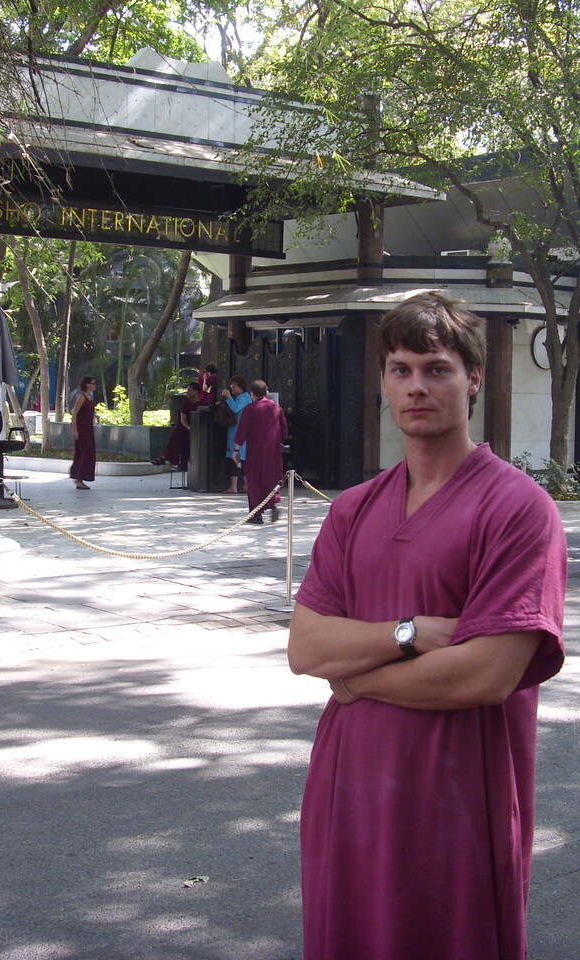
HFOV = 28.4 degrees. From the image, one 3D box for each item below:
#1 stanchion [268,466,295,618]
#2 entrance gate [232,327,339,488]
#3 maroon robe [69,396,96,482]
[{"bbox_3d":[0.002,0.416,8.210,0.340,0.990,0.340,1,5,0],"label":"stanchion"},{"bbox_3d":[-0.071,-1.158,18.230,2.150,2.460,0.160,5,6,38],"label":"entrance gate"},{"bbox_3d":[-3.071,-0.621,16.900,0.420,1.270,0.420,2,5,16],"label":"maroon robe"}]

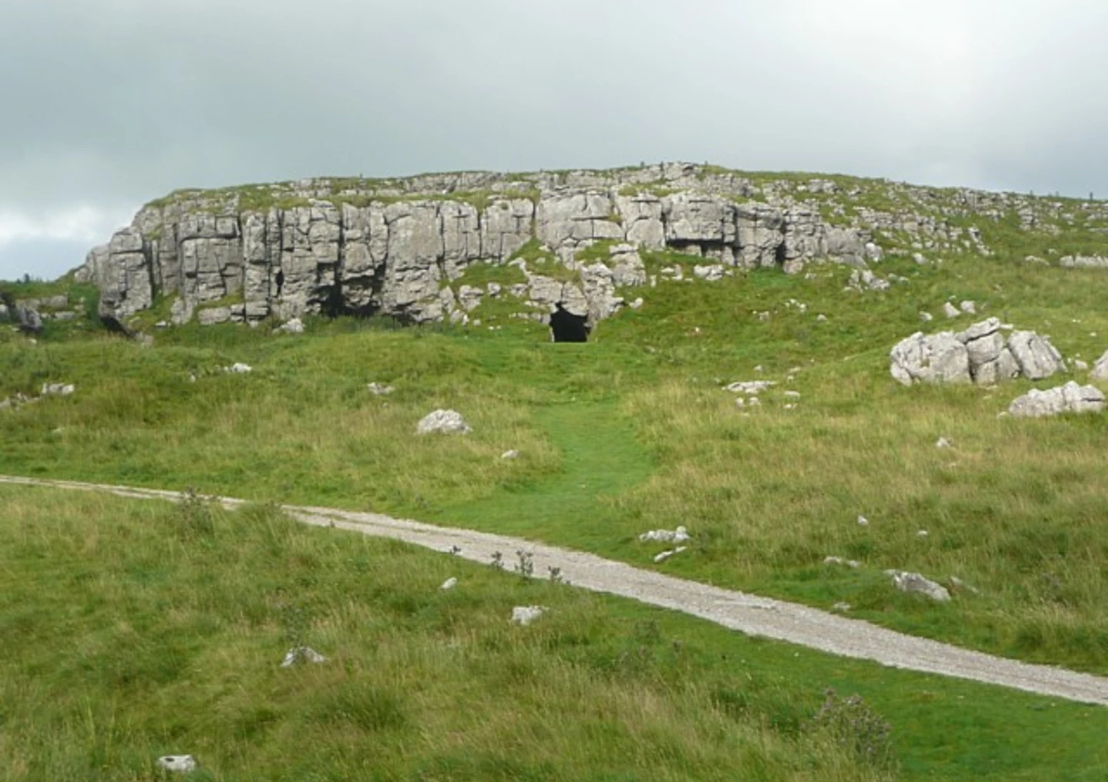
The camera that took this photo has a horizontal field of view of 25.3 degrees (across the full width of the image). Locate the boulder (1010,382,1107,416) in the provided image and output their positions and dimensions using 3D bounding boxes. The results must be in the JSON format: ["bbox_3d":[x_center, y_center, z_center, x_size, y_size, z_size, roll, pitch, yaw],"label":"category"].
[{"bbox_3d":[17.926,0.309,88.000,3.493,1.229,2.096,0,1,0],"label":"boulder"}]

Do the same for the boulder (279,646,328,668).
[{"bbox_3d":[-3.654,3.882,36.000,0.695,0.307,0.487,0,1,0],"label":"boulder"}]

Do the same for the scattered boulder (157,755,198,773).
[{"bbox_3d":[-3.667,3.629,24.000,0.396,0.164,0.297,0,1,0],"label":"scattered boulder"}]

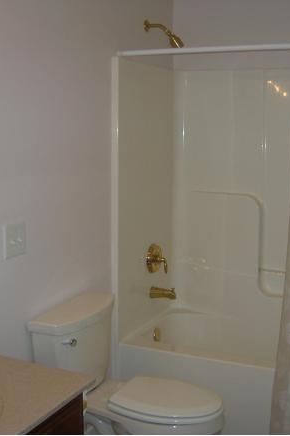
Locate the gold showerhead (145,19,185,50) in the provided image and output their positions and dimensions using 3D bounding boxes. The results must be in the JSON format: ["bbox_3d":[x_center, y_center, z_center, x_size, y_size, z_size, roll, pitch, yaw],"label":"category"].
[{"bbox_3d":[0.106,-0.991,3.095,0.225,0.173,0.062,5,10,22],"label":"gold showerhead"}]

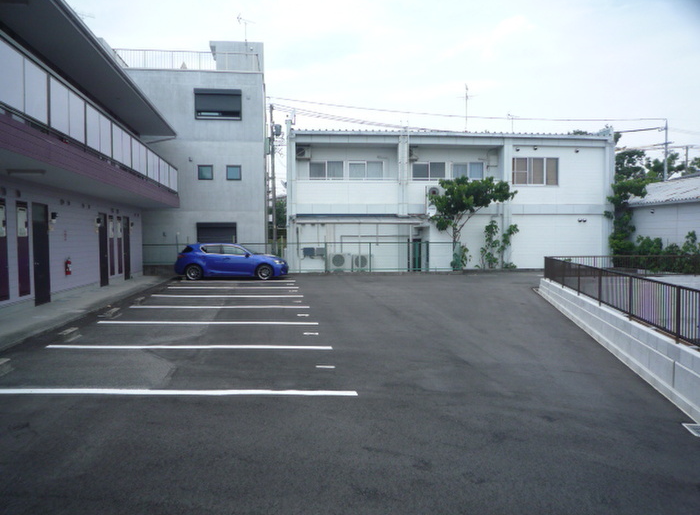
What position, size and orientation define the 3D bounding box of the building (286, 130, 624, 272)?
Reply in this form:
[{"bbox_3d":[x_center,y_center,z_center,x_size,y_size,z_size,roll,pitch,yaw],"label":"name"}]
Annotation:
[{"bbox_3d":[4.457,-2.833,27.932,15.800,6.500,8.500,-1,2,-7],"label":"building"}]

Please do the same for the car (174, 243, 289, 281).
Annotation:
[{"bbox_3d":[-4.594,0.088,19.770,4.330,1.430,1.770,-1,2,-8],"label":"car"}]

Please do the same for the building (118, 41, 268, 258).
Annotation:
[{"bbox_3d":[-7.658,-4.529,26.250,6.600,10.350,8.000,-1,2,-8],"label":"building"}]

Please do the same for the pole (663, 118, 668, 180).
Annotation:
[{"bbox_3d":[22.409,-4.851,35.799,0.280,9.700,0.280,-1,2,-7],"label":"pole"}]

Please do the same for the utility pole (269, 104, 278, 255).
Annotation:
[{"bbox_3d":[-5.738,-5.833,38.757,0.400,11.700,0.400,-1,2,-7],"label":"utility pole"}]

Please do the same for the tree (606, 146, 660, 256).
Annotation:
[{"bbox_3d":[13.894,-2.395,24.680,2.600,5.800,2.600,-1,2,-7],"label":"tree"}]

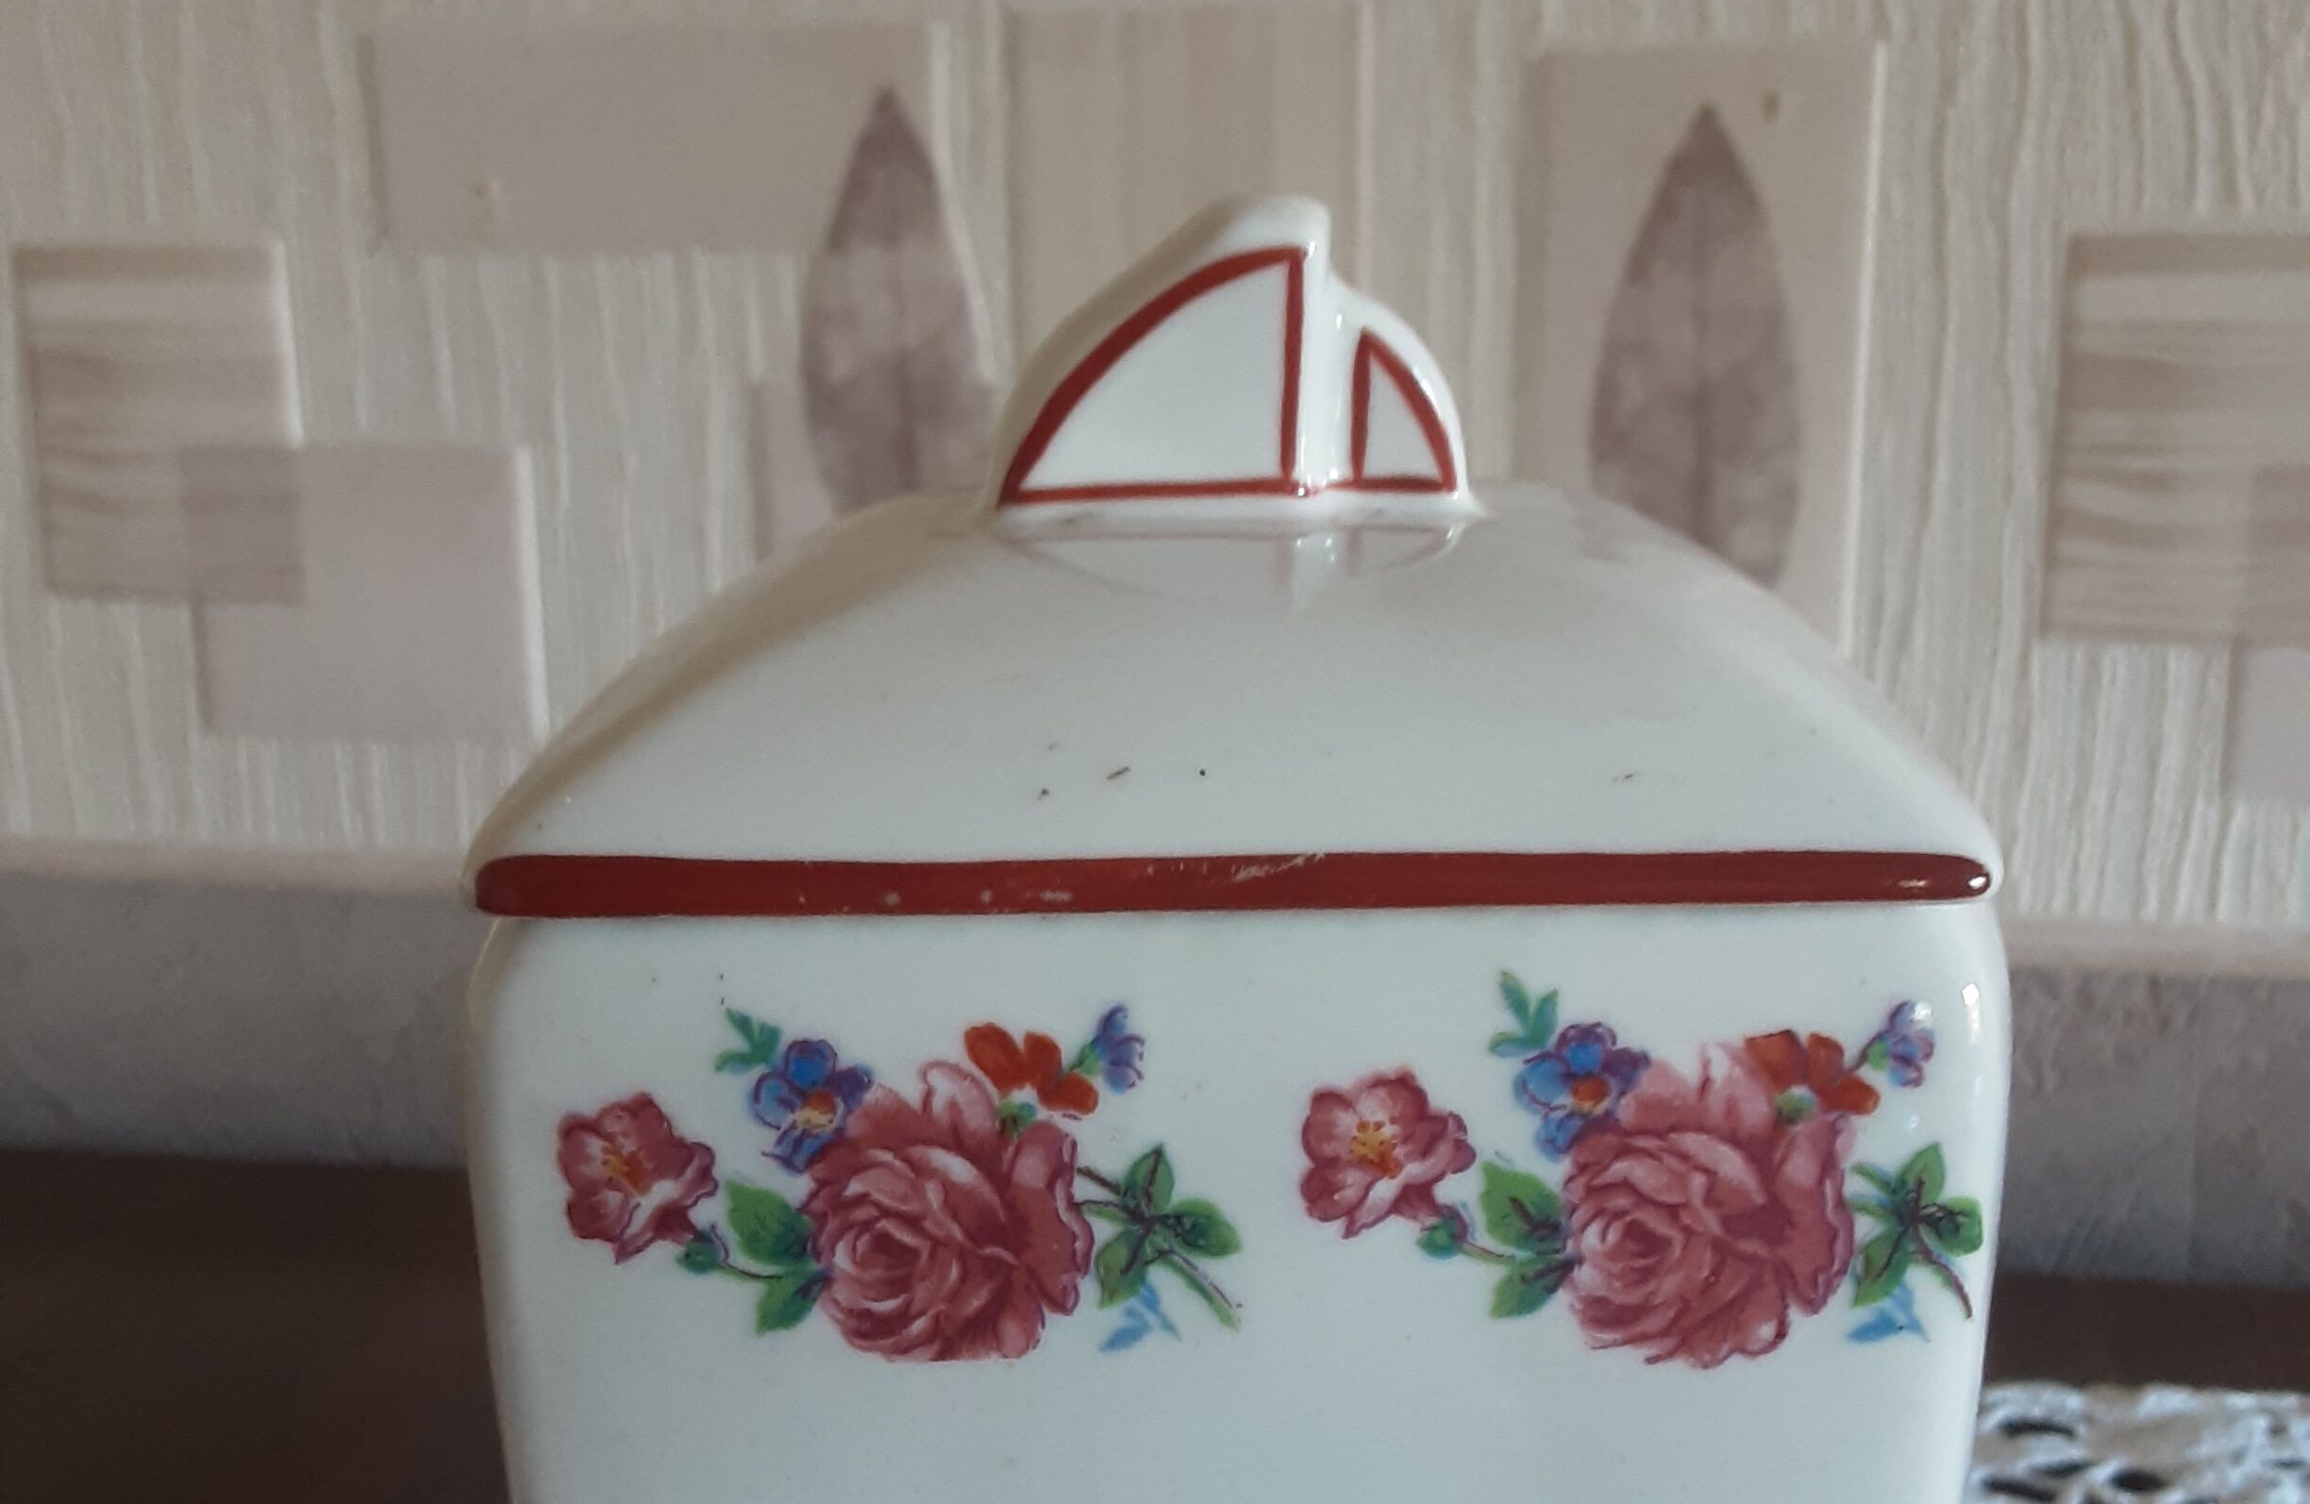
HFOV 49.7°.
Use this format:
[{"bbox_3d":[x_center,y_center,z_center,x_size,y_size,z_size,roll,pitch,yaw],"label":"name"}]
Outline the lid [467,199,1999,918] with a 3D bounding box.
[{"bbox_3d":[0.004,-0.025,0.228,0.112,0.050,0.110,-1,12,-1],"label":"lid"}]

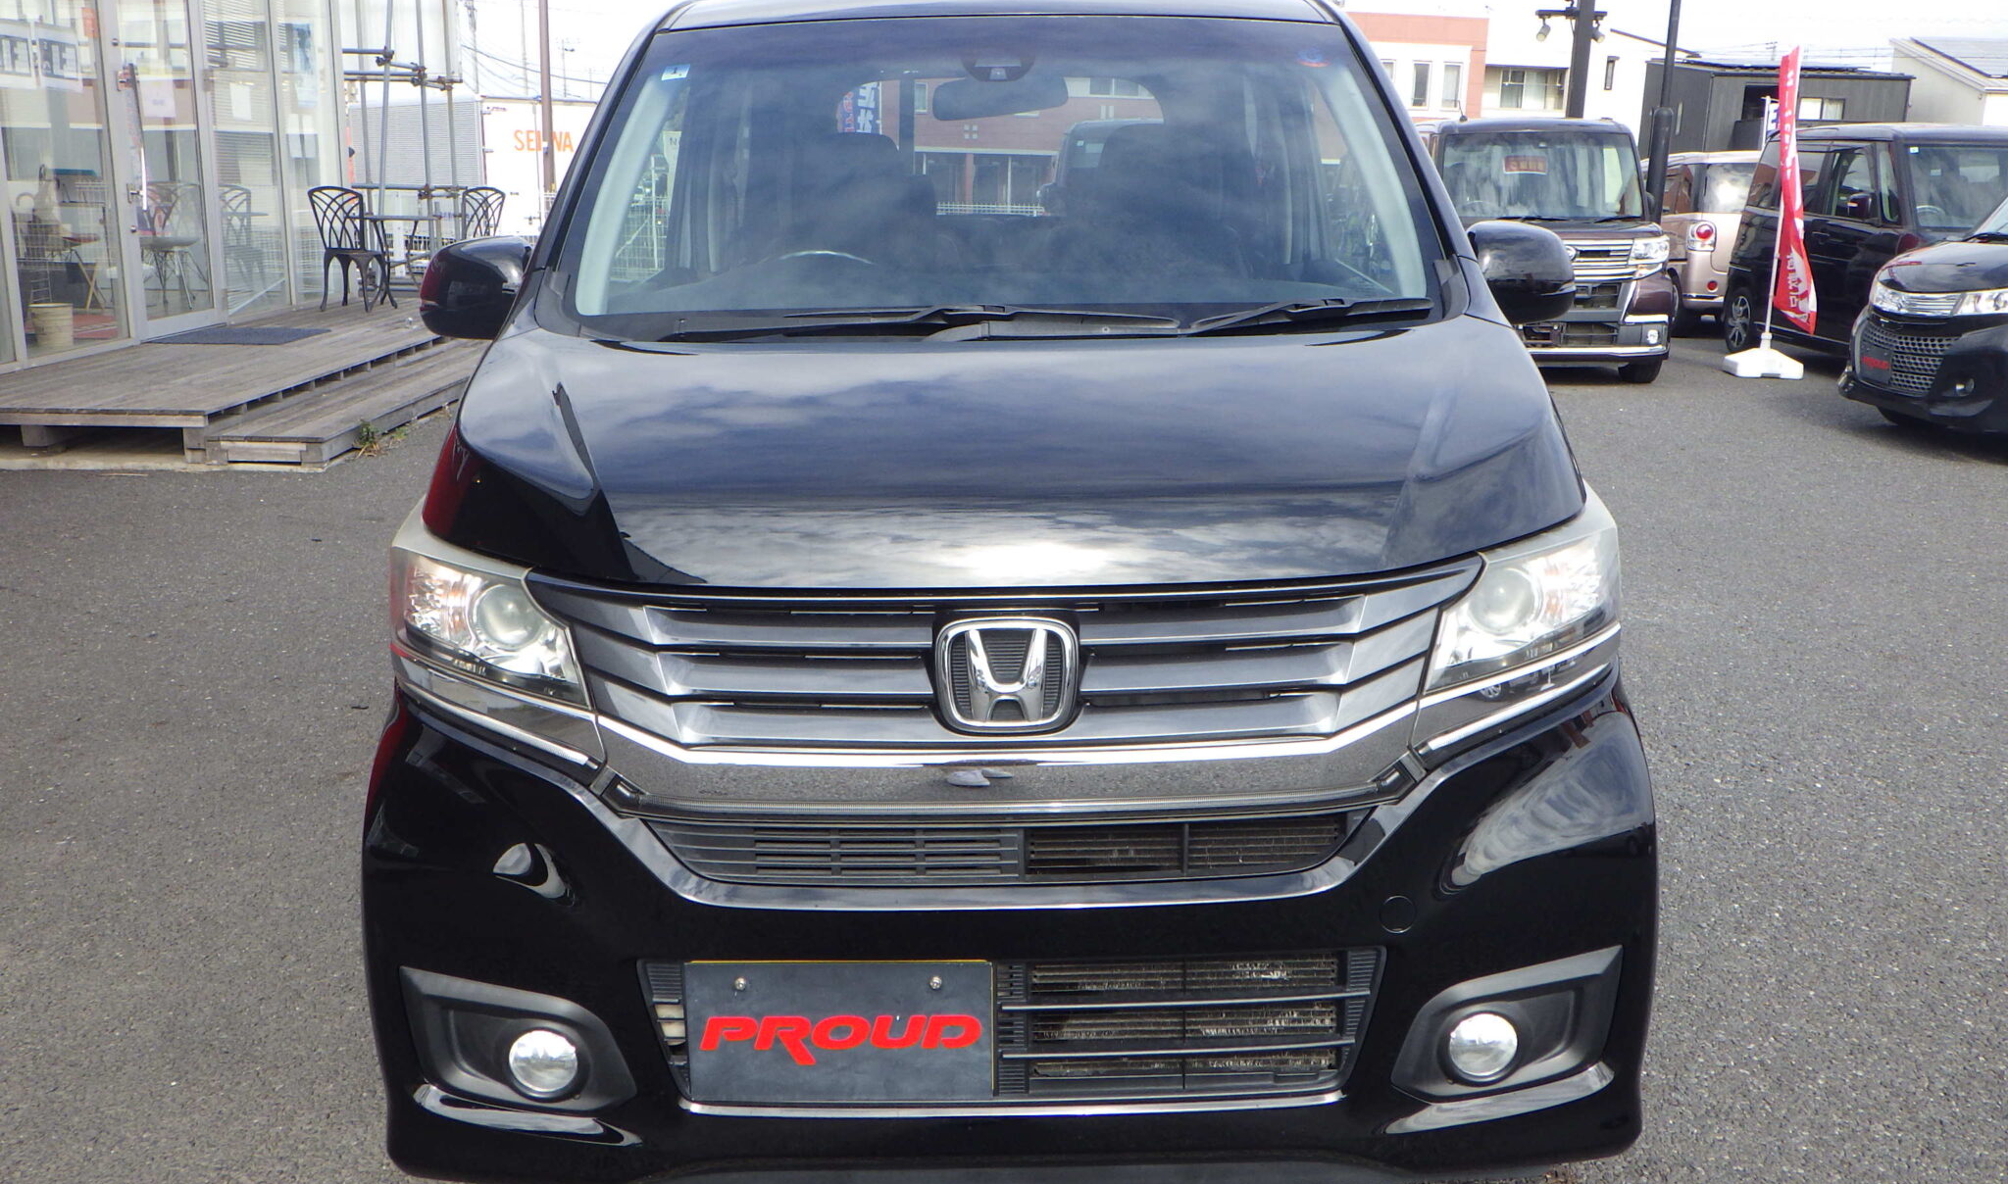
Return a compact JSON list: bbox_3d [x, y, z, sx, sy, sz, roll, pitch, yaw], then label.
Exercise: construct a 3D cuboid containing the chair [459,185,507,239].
[{"bbox_3d":[-3.909,-2.512,11.937,0.420,0.880,0.500,5,14,20],"label":"chair"}]

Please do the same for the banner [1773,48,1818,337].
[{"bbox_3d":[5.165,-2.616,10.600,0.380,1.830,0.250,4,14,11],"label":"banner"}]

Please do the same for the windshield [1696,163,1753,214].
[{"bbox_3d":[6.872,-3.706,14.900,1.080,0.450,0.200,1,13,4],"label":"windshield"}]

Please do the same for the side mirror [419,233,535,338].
[{"bbox_3d":[-0.793,-0.467,2.502,0.200,0.165,0.130,-1,14,0],"label":"side mirror"}]

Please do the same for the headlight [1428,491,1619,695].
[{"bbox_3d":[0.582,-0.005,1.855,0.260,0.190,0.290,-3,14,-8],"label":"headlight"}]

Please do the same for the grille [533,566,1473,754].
[{"bbox_3d":[-0.005,0.073,1.705,1.010,0.185,0.170,0,14,0],"label":"grille"}]

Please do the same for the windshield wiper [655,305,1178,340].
[{"bbox_3d":[-0.128,-0.389,2.333,0.740,0.060,0.120,0,14,0],"label":"windshield wiper"}]

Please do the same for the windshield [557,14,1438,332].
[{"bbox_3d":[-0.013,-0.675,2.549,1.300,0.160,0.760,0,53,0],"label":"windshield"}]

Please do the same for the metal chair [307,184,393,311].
[{"bbox_3d":[-4.495,-2.369,11.200,0.430,0.850,0.470,2,14,6],"label":"metal chair"}]

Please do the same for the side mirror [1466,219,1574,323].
[{"bbox_3d":[0.787,-0.489,2.496,0.200,0.165,0.130,-1,14,0],"label":"side mirror"}]

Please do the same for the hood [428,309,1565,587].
[{"bbox_3d":[0.007,-0.182,1.975,1.380,0.230,0.710,-1,14,0],"label":"hood"}]

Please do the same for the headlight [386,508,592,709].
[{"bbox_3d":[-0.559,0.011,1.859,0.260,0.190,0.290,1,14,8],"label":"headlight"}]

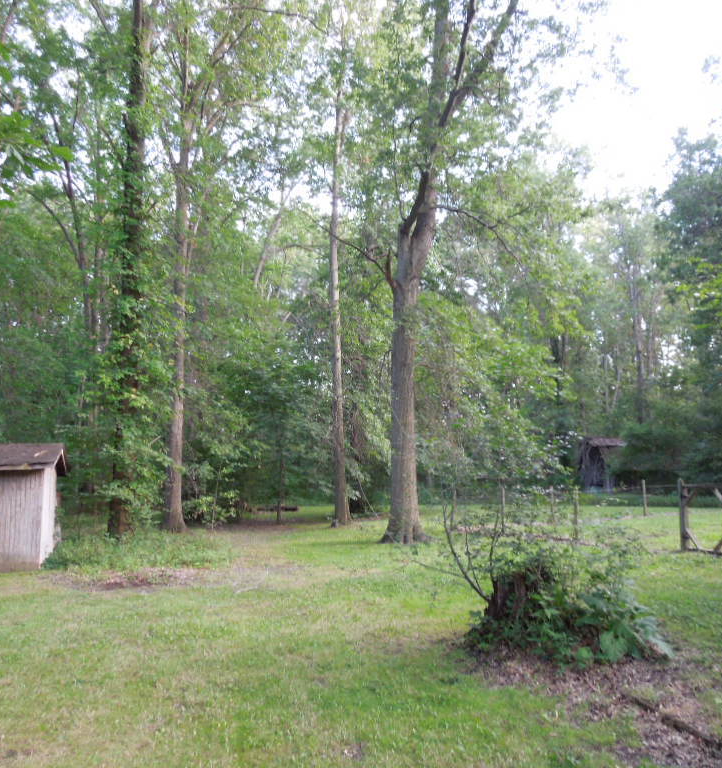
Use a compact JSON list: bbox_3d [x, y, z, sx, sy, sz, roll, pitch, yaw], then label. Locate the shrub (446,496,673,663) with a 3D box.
[{"bbox_3d":[2.120,2.070,8.150,2.300,1.570,1.900,0,-6,0],"label":"shrub"}]

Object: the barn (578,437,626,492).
[{"bbox_3d":[12.851,4.314,39.538,2.150,2.900,2.200,0,-6,0],"label":"barn"}]

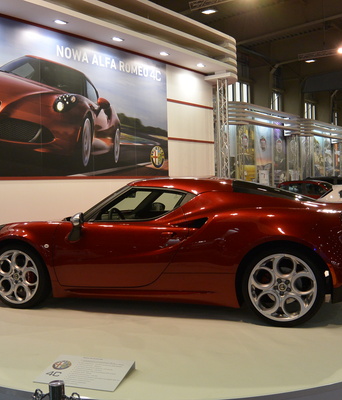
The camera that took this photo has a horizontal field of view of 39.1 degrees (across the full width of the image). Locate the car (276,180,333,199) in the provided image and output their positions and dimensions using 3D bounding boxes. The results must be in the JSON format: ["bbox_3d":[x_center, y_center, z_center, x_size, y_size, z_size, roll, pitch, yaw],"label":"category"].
[{"bbox_3d":[5.300,0.040,17.000,4.100,1.450,1.760,0,3,41],"label":"car"}]

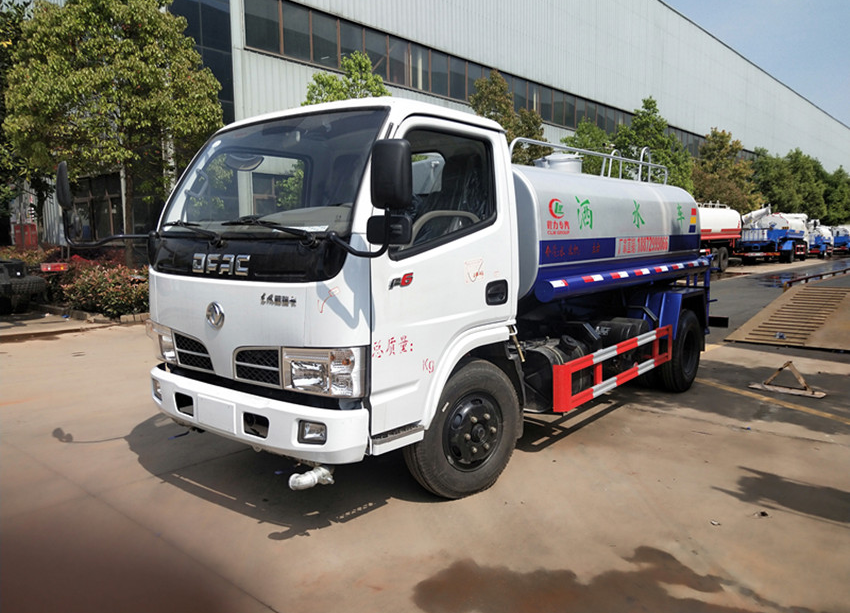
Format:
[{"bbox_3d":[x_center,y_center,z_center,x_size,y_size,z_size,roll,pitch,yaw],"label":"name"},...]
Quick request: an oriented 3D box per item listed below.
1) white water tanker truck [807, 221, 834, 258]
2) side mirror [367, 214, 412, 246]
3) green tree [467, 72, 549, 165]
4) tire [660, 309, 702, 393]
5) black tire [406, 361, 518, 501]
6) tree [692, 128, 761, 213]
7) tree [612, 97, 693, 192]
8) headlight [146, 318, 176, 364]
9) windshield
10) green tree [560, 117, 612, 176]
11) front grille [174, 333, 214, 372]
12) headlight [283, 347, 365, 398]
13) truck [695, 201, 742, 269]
[{"bbox_3d":[28.400,-4.986,45.000,2.150,2.750,6.000,4,8,44],"label":"white water tanker truck"},{"bbox_3d":[-0.123,-0.264,2.120,0.150,0.102,0.055,0,7,18],"label":"side mirror"},{"bbox_3d":[3.186,-5.098,23.700,3.200,7.900,3.200,4,8,44],"label":"green tree"},{"bbox_3d":[2.298,0.391,5.620,0.200,0.775,0.775,3,8,40],"label":"tire"},{"bbox_3d":[0.217,0.681,3.514,0.785,0.785,0.205,-7,8,-40],"label":"black tire"},{"bbox_3d":[18.977,-7.066,38.500,4.300,8.157,4.300,6,9,43],"label":"tree"},{"bbox_3d":[11.626,-6.468,31.500,4.200,8.576,4.200,6,9,43],"label":"tree"},{"bbox_3d":[-1.506,0.199,3.602,0.408,0.219,0.184,5,9,39],"label":"headlight"},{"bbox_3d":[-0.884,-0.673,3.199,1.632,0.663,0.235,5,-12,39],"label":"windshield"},{"bbox_3d":[7.193,-4.997,27.000,3.500,6.687,3.500,6,9,43],"label":"green tree"},{"bbox_3d":[-1.237,0.239,3.305,0.408,0.214,0.071,5,9,39],"label":"front grille"},{"bbox_3d":[-0.457,0.282,2.745,0.408,0.219,0.184,5,9,39],"label":"headlight"},{"bbox_3d":[9.800,-2.788,24.800,2.500,2.950,9.200,4,8,44],"label":"truck"}]

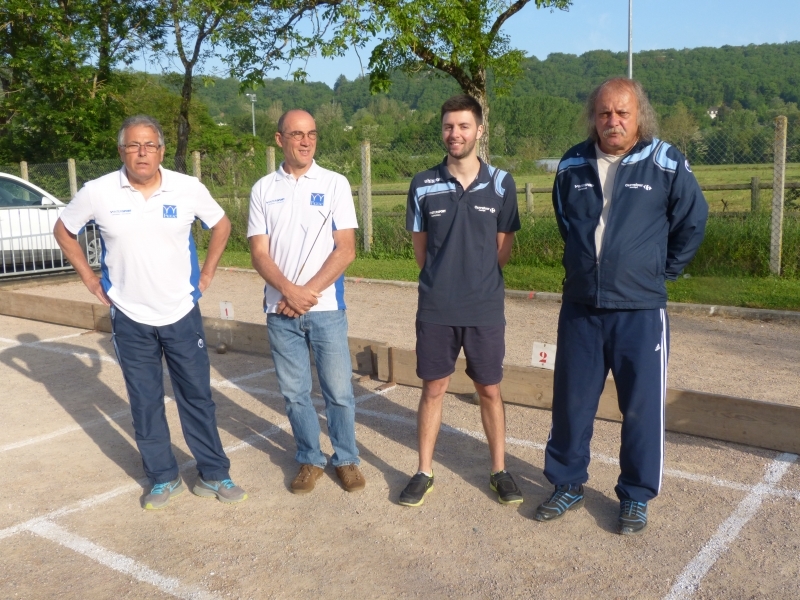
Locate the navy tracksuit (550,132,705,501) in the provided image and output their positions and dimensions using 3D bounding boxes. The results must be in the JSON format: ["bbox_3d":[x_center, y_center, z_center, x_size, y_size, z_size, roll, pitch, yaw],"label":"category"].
[{"bbox_3d":[0.928,0.102,3.358,0.600,1.509,0.420,4,10,31],"label":"navy tracksuit"}]

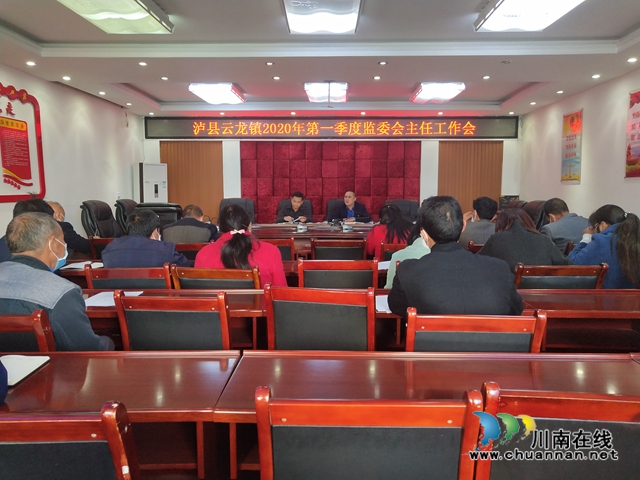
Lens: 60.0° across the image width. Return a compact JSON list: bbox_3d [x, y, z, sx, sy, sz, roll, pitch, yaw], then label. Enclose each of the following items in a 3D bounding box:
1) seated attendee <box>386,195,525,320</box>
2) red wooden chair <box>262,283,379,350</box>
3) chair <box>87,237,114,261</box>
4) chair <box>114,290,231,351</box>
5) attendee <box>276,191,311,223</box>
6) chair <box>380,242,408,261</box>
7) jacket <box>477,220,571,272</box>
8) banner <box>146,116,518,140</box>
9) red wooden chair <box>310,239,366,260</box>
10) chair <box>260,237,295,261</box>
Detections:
[{"bbox_3d":[0.525,0.462,2.390,0.530,1.300,0.760,0,5,0],"label":"seated attendee"},{"bbox_3d":[0.069,0.627,2.685,0.480,0.910,0.560,1,5,14],"label":"red wooden chair"},{"bbox_3d":[-1.804,0.405,5.233,0.480,0.910,0.560,0,5,2],"label":"chair"},{"bbox_3d":[-0.604,0.644,2.623,0.480,0.910,0.560,0,5,3],"label":"chair"},{"bbox_3d":[-0.435,-0.138,9.174,0.560,1.300,0.740,0,5,0],"label":"attendee"},{"bbox_3d":[0.731,0.441,4.863,0.480,0.910,0.560,0,5,1],"label":"chair"},{"bbox_3d":[1.386,0.205,3.814,0.600,0.680,0.500,0,5,2],"label":"jacket"},{"bbox_3d":[0.208,-1.896,9.397,6.320,0.368,0.100,0,5,2],"label":"banner"},{"bbox_3d":[0.175,0.435,5.261,0.530,0.940,0.560,0,5,2],"label":"red wooden chair"},{"bbox_3d":[-0.457,0.404,5.243,0.480,0.910,0.560,0,5,1],"label":"chair"}]

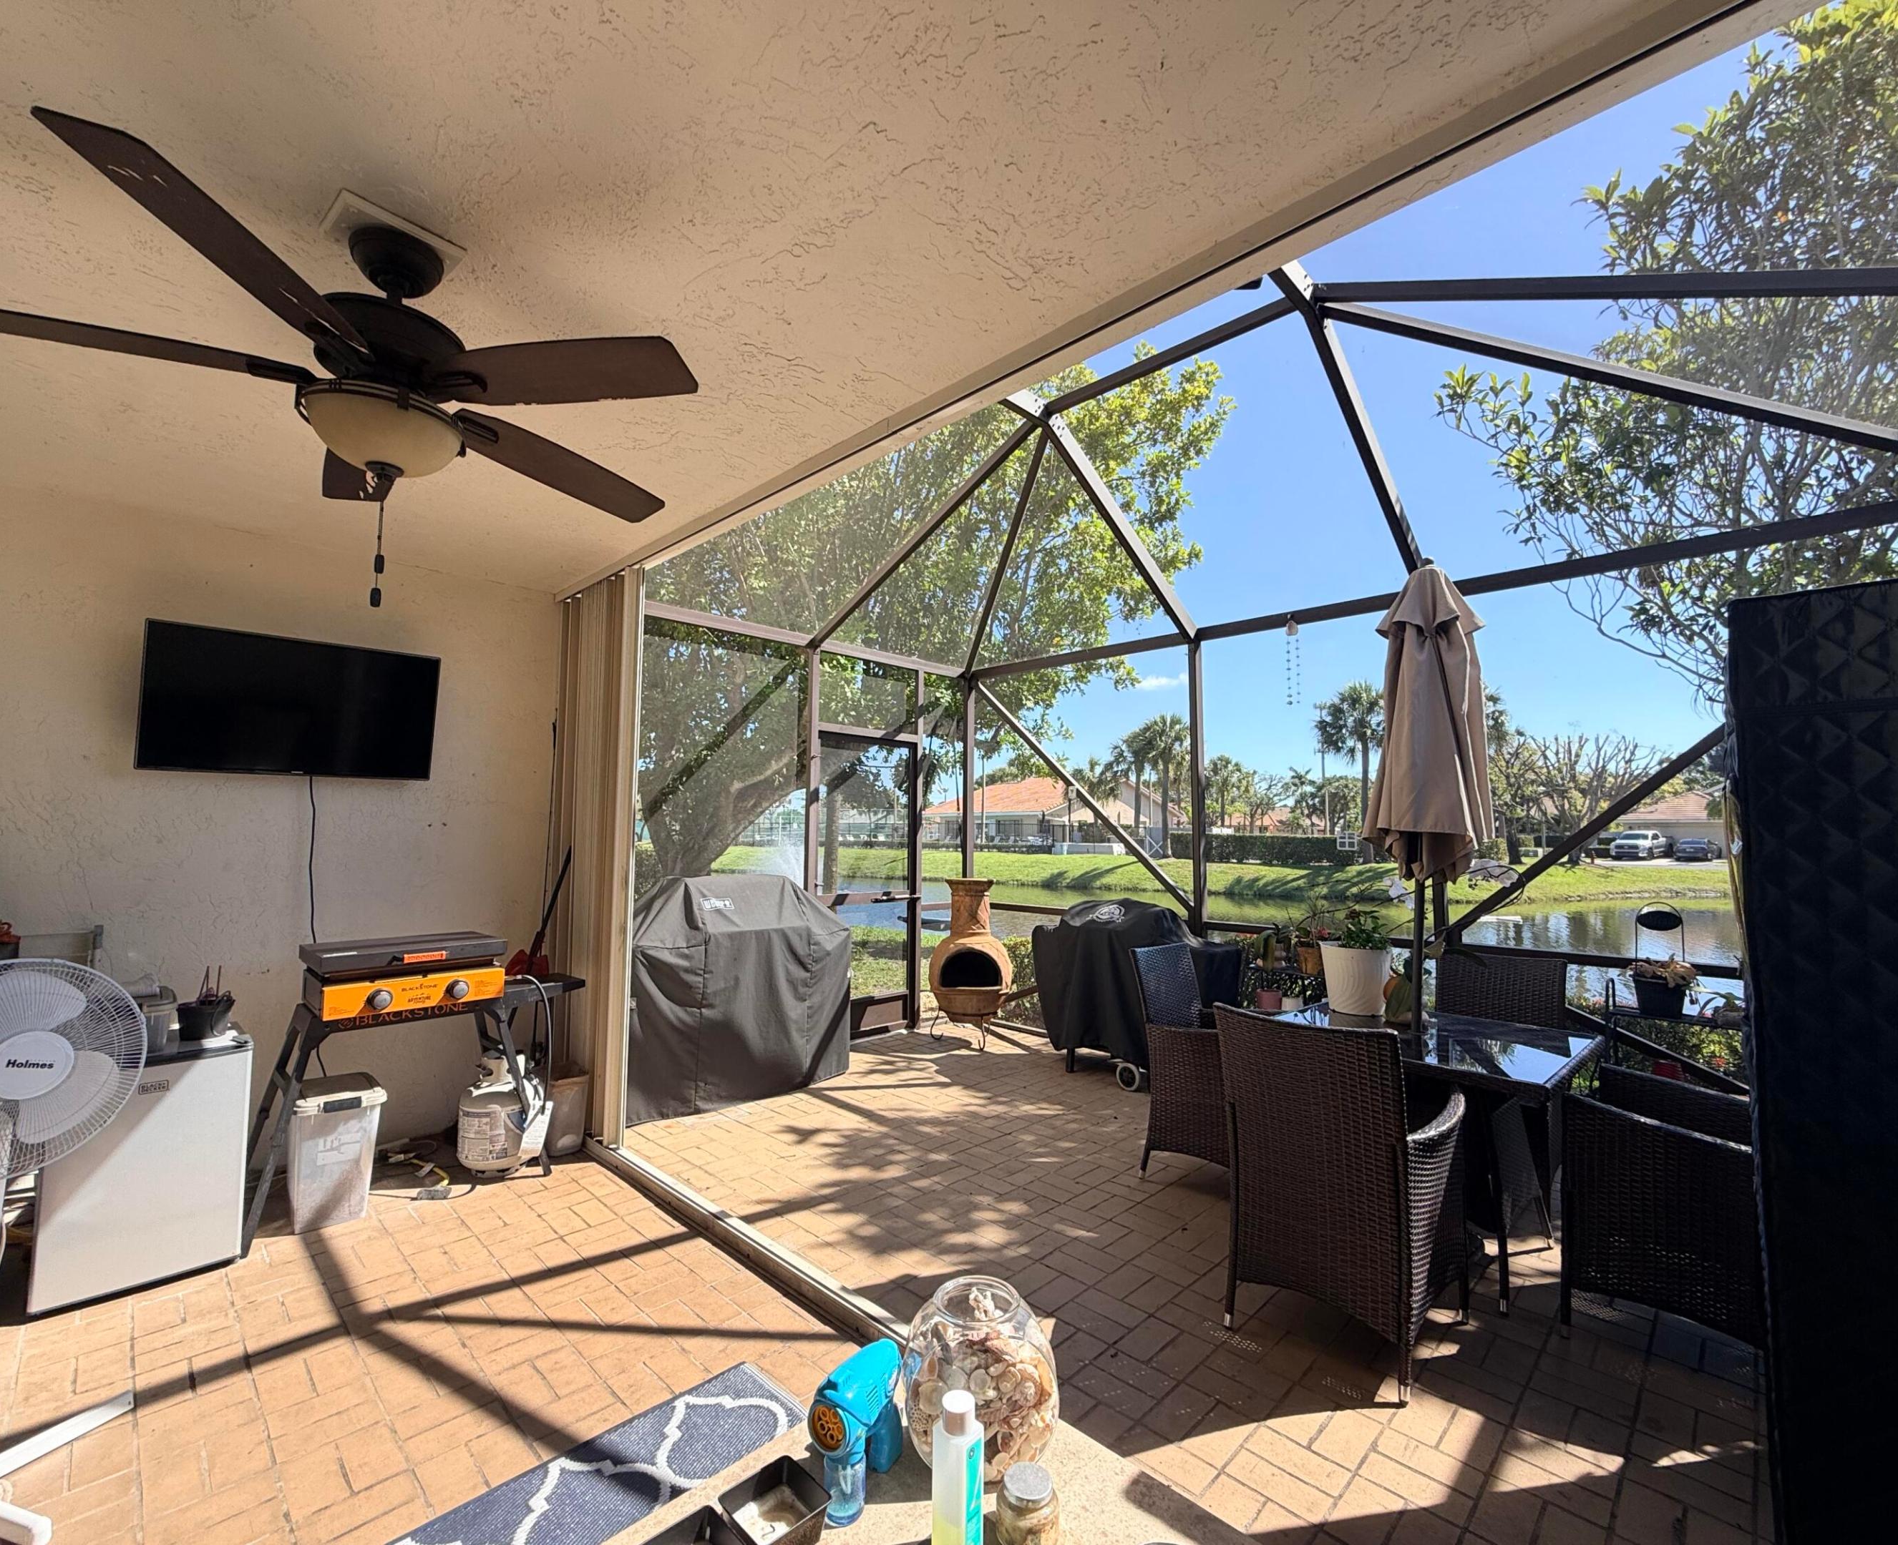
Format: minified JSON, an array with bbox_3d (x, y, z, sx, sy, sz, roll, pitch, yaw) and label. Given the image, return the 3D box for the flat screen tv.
[{"bbox_3d":[-2.662,-0.263,3.429,0.950,0.553,0.060,5,3,-45],"label":"flat screen tv"}]

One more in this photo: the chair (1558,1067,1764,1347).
[{"bbox_3d":[2.105,1.120,2.323,0.620,0.890,0.550,-4,-6,45],"label":"chair"}]

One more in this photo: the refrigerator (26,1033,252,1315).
[{"bbox_3d":[-2.582,1.215,2.685,0.480,0.680,0.460,-4,-6,45],"label":"refrigerator"}]

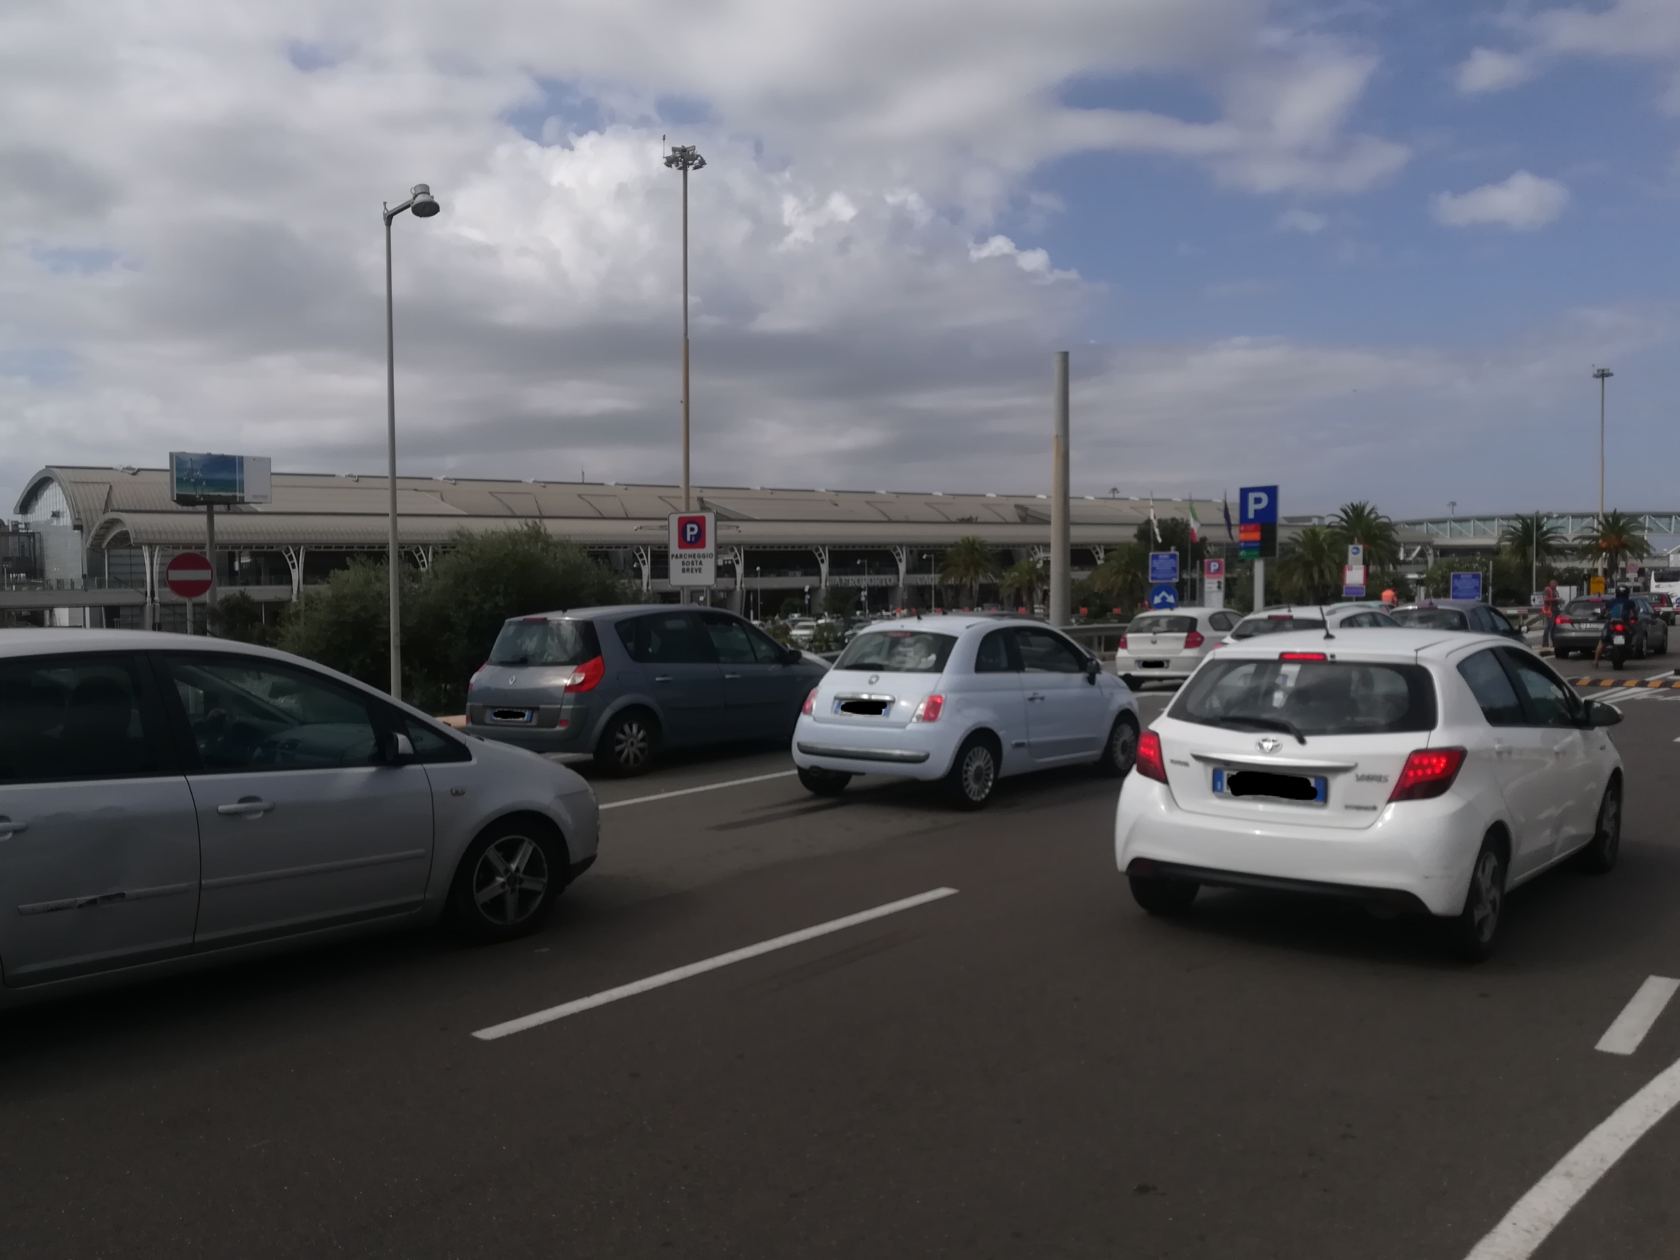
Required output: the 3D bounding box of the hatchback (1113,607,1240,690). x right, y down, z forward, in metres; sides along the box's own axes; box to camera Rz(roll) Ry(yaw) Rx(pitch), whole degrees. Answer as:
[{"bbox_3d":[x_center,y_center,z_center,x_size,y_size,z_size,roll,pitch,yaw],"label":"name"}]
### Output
[{"bbox_3d":[6.329,0.275,21.400,1.771,1.420,4.239,1,3,42],"label":"hatchback"}]

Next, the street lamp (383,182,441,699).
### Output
[{"bbox_3d":[-5.804,-2.507,17.114,1.300,7.180,0.450,1,3,42],"label":"street lamp"}]

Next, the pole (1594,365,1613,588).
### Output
[{"bbox_3d":[83.153,-15.766,137.540,2.100,25.091,2.100,0,2,0],"label":"pole"}]

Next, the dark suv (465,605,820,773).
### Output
[{"bbox_3d":[-1.756,0.491,13.054,1.830,1.620,4.259,1,3,36],"label":"dark suv"}]

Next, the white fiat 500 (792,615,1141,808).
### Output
[{"bbox_3d":[1.259,0.598,10.949,1.647,1.488,3.546,1,3,40],"label":"white fiat 500"}]

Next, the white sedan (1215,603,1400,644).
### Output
[{"bbox_3d":[7.198,0.338,18.457,1.790,1.460,4.300,1,3,41],"label":"white sedan"}]

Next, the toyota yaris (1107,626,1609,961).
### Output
[{"bbox_3d":[3.170,0.690,7.080,1.715,1.510,3.950,1,3,42],"label":"toyota yaris"}]

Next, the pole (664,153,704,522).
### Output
[{"bbox_3d":[-8.133,-12.282,65.536,2.100,25.337,2.100,0,2,0],"label":"pole"}]

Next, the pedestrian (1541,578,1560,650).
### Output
[{"bbox_3d":[17.983,-0.406,31.968,0.420,1.746,0.550,0,2,5],"label":"pedestrian"}]

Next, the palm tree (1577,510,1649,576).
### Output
[{"bbox_3d":[52.706,-4.729,85.877,4.800,6.691,4.800,0,2,0],"label":"palm tree"}]

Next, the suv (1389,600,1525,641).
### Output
[{"bbox_3d":[11.710,0.096,23.968,1.820,1.540,4.350,1,3,40],"label":"suv"}]

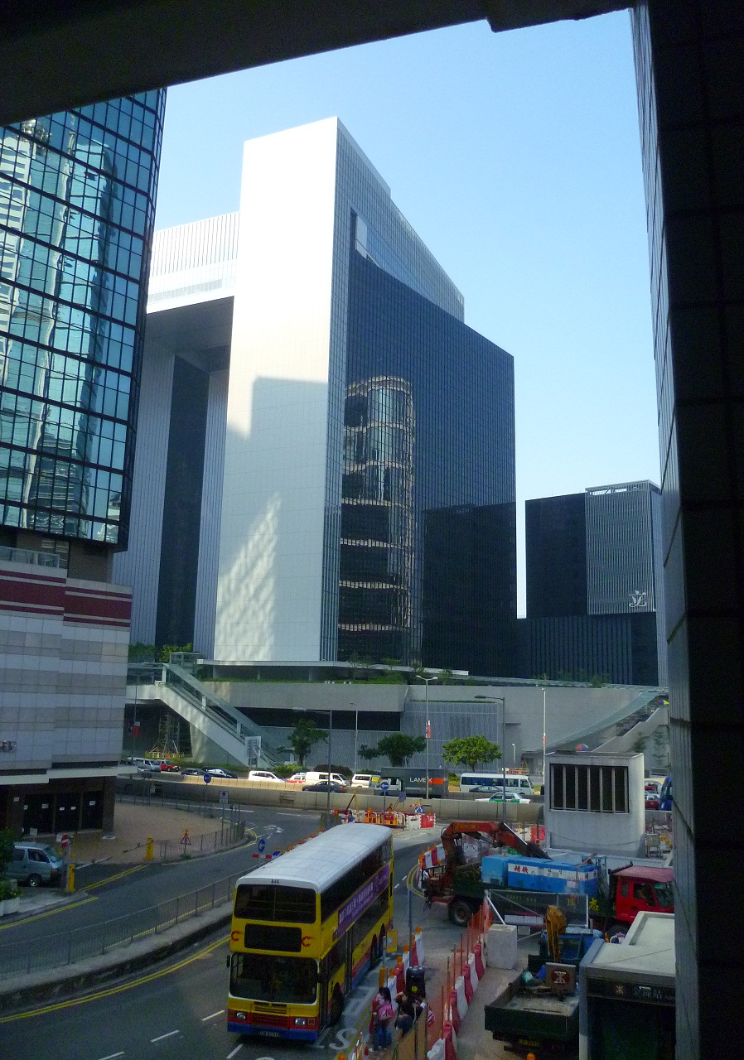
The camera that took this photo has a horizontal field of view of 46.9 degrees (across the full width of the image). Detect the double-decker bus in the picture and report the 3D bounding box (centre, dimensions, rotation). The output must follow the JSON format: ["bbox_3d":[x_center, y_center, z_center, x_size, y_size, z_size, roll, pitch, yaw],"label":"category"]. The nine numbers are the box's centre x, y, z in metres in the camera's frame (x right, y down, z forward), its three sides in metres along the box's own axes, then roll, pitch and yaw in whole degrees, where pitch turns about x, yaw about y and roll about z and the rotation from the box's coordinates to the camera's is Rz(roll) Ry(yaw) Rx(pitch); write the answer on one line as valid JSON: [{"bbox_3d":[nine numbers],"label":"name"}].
[{"bbox_3d":[-1.528,13.258,29.607,2.500,4.380,11.600,-1,-11,12],"label":"double-decker bus"}]

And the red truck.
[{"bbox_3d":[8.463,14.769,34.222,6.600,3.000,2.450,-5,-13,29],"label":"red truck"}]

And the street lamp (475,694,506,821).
[{"bbox_3d":[8.818,17.374,63.519,2.390,10.110,0.400,0,-11,7],"label":"street lamp"}]

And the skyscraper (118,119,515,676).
[{"bbox_3d":[-20.186,-19.529,216.802,94.326,115.498,83.740,-4,-12,24],"label":"skyscraper"}]

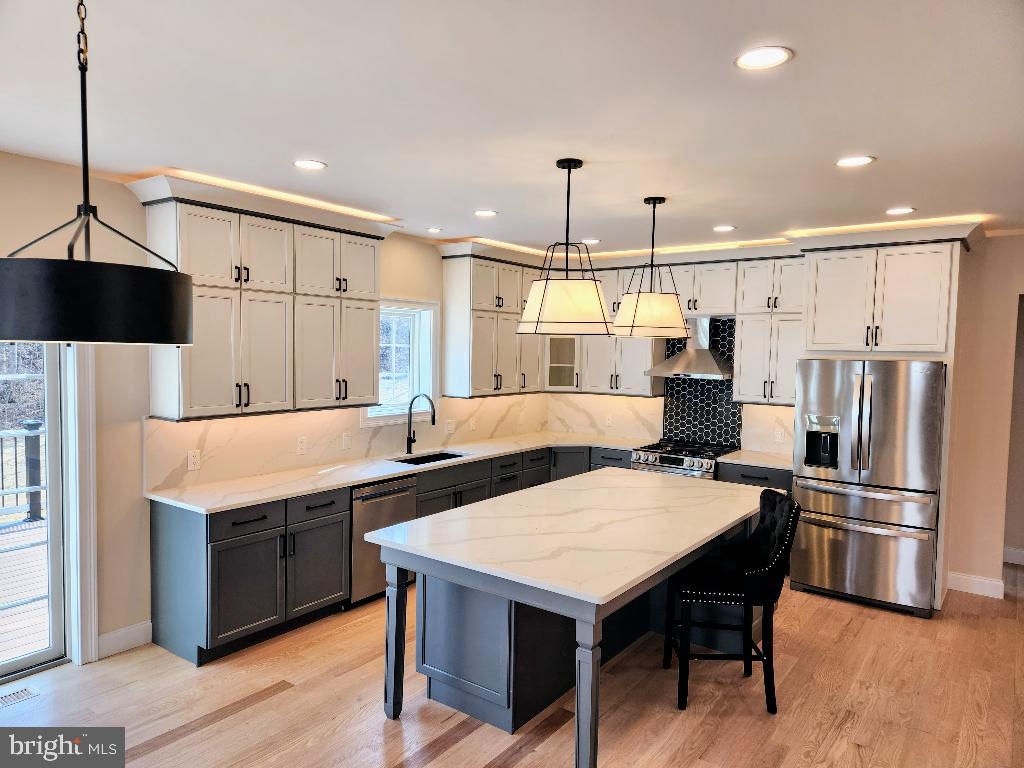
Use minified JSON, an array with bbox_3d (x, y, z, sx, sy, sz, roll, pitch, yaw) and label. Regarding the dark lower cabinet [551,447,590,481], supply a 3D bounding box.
[{"bbox_3d":[0.503,1.026,6.770,0.420,0.876,0.600,0,3,-9],"label":"dark lower cabinet"}]

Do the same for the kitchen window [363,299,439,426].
[{"bbox_3d":[-0.959,-0.192,5.712,0.140,1.035,0.908,3,4,35],"label":"kitchen window"}]

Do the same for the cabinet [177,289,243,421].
[{"bbox_3d":[-1.888,-0.191,4.080,0.323,0.765,0.384,3,4,36],"label":"cabinet"}]

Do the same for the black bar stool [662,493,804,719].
[{"bbox_3d":[1.127,1.097,3.582,0.570,1.070,0.500,1,3,5],"label":"black bar stool"}]

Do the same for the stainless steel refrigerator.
[{"bbox_3d":[2.737,0.697,5.185,0.914,1.765,0.870,3,4,36],"label":"stainless steel refrigerator"}]

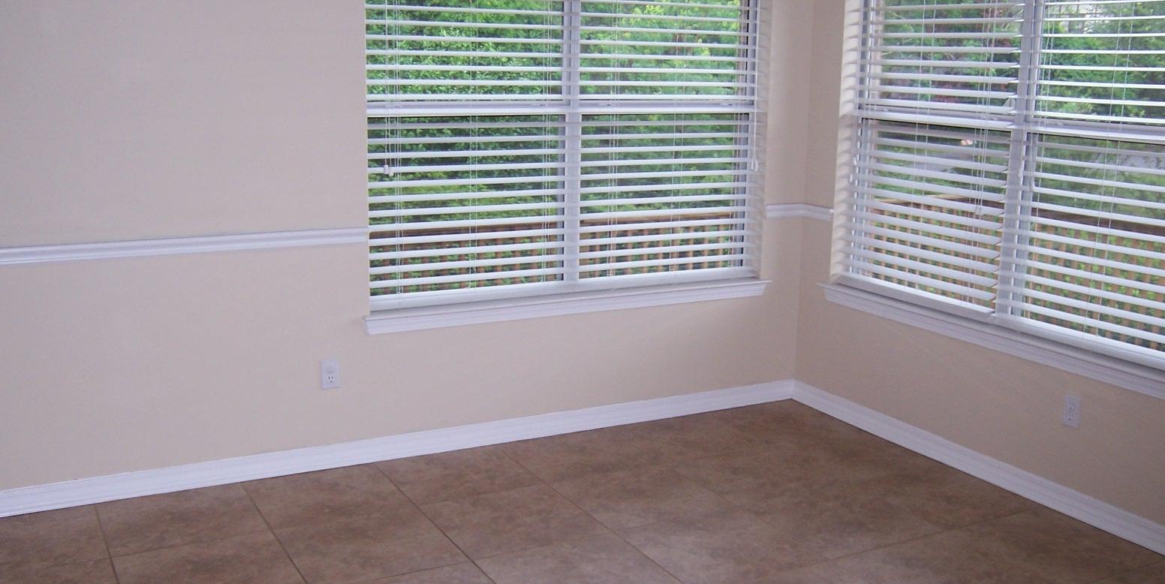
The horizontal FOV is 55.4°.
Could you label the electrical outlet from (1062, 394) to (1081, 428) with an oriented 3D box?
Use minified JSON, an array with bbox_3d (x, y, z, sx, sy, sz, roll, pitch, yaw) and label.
[{"bbox_3d":[1.713,0.419,3.890,0.009,0.115,0.071,-5,13,-28],"label":"electrical outlet"}]

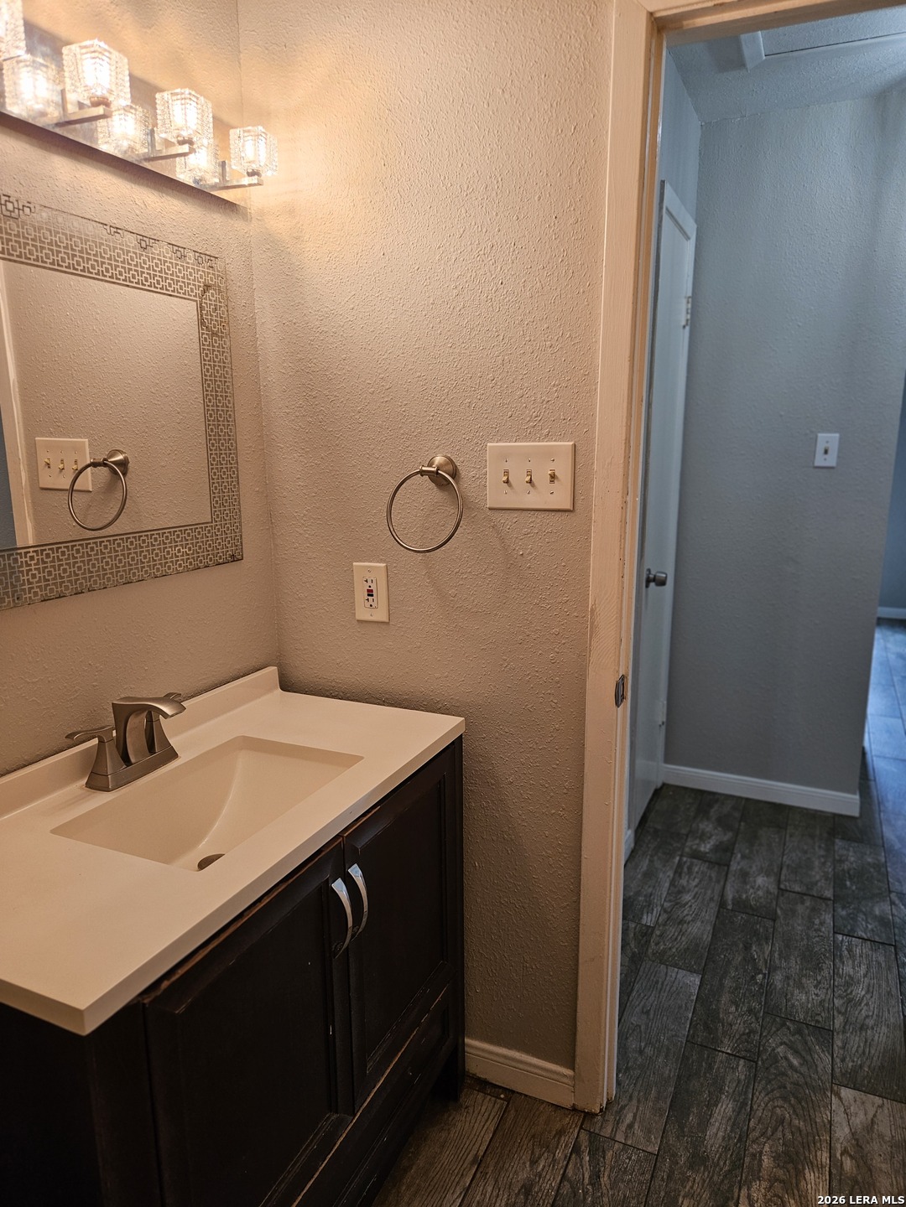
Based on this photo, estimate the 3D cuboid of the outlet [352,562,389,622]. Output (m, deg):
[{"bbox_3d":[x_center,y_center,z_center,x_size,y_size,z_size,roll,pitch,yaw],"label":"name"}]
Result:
[{"bbox_3d":[-0.173,-0.022,1.708,0.080,0.124,0.008,5,13,23],"label":"outlet"}]

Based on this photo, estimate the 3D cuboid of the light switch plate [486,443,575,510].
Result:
[{"bbox_3d":[0.145,-0.239,1.520,0.172,0.124,0.016,5,13,23],"label":"light switch plate"}]

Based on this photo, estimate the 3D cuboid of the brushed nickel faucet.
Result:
[{"bbox_3d":[-0.521,0.228,1.377,0.142,0.142,0.248,5,13,24],"label":"brushed nickel faucet"}]

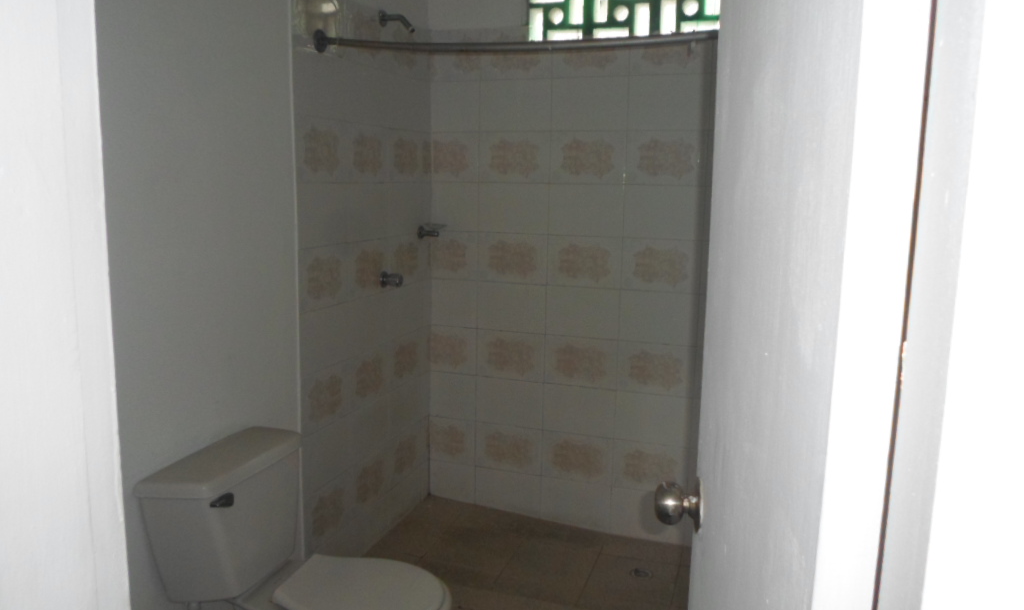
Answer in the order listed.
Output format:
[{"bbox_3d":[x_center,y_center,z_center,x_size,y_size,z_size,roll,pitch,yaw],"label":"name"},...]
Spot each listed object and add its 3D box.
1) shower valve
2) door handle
[{"bbox_3d":[-0.438,-0.091,2.711,0.067,0.057,0.057,4,10,17],"label":"shower valve"},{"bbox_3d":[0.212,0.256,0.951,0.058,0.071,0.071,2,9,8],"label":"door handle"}]

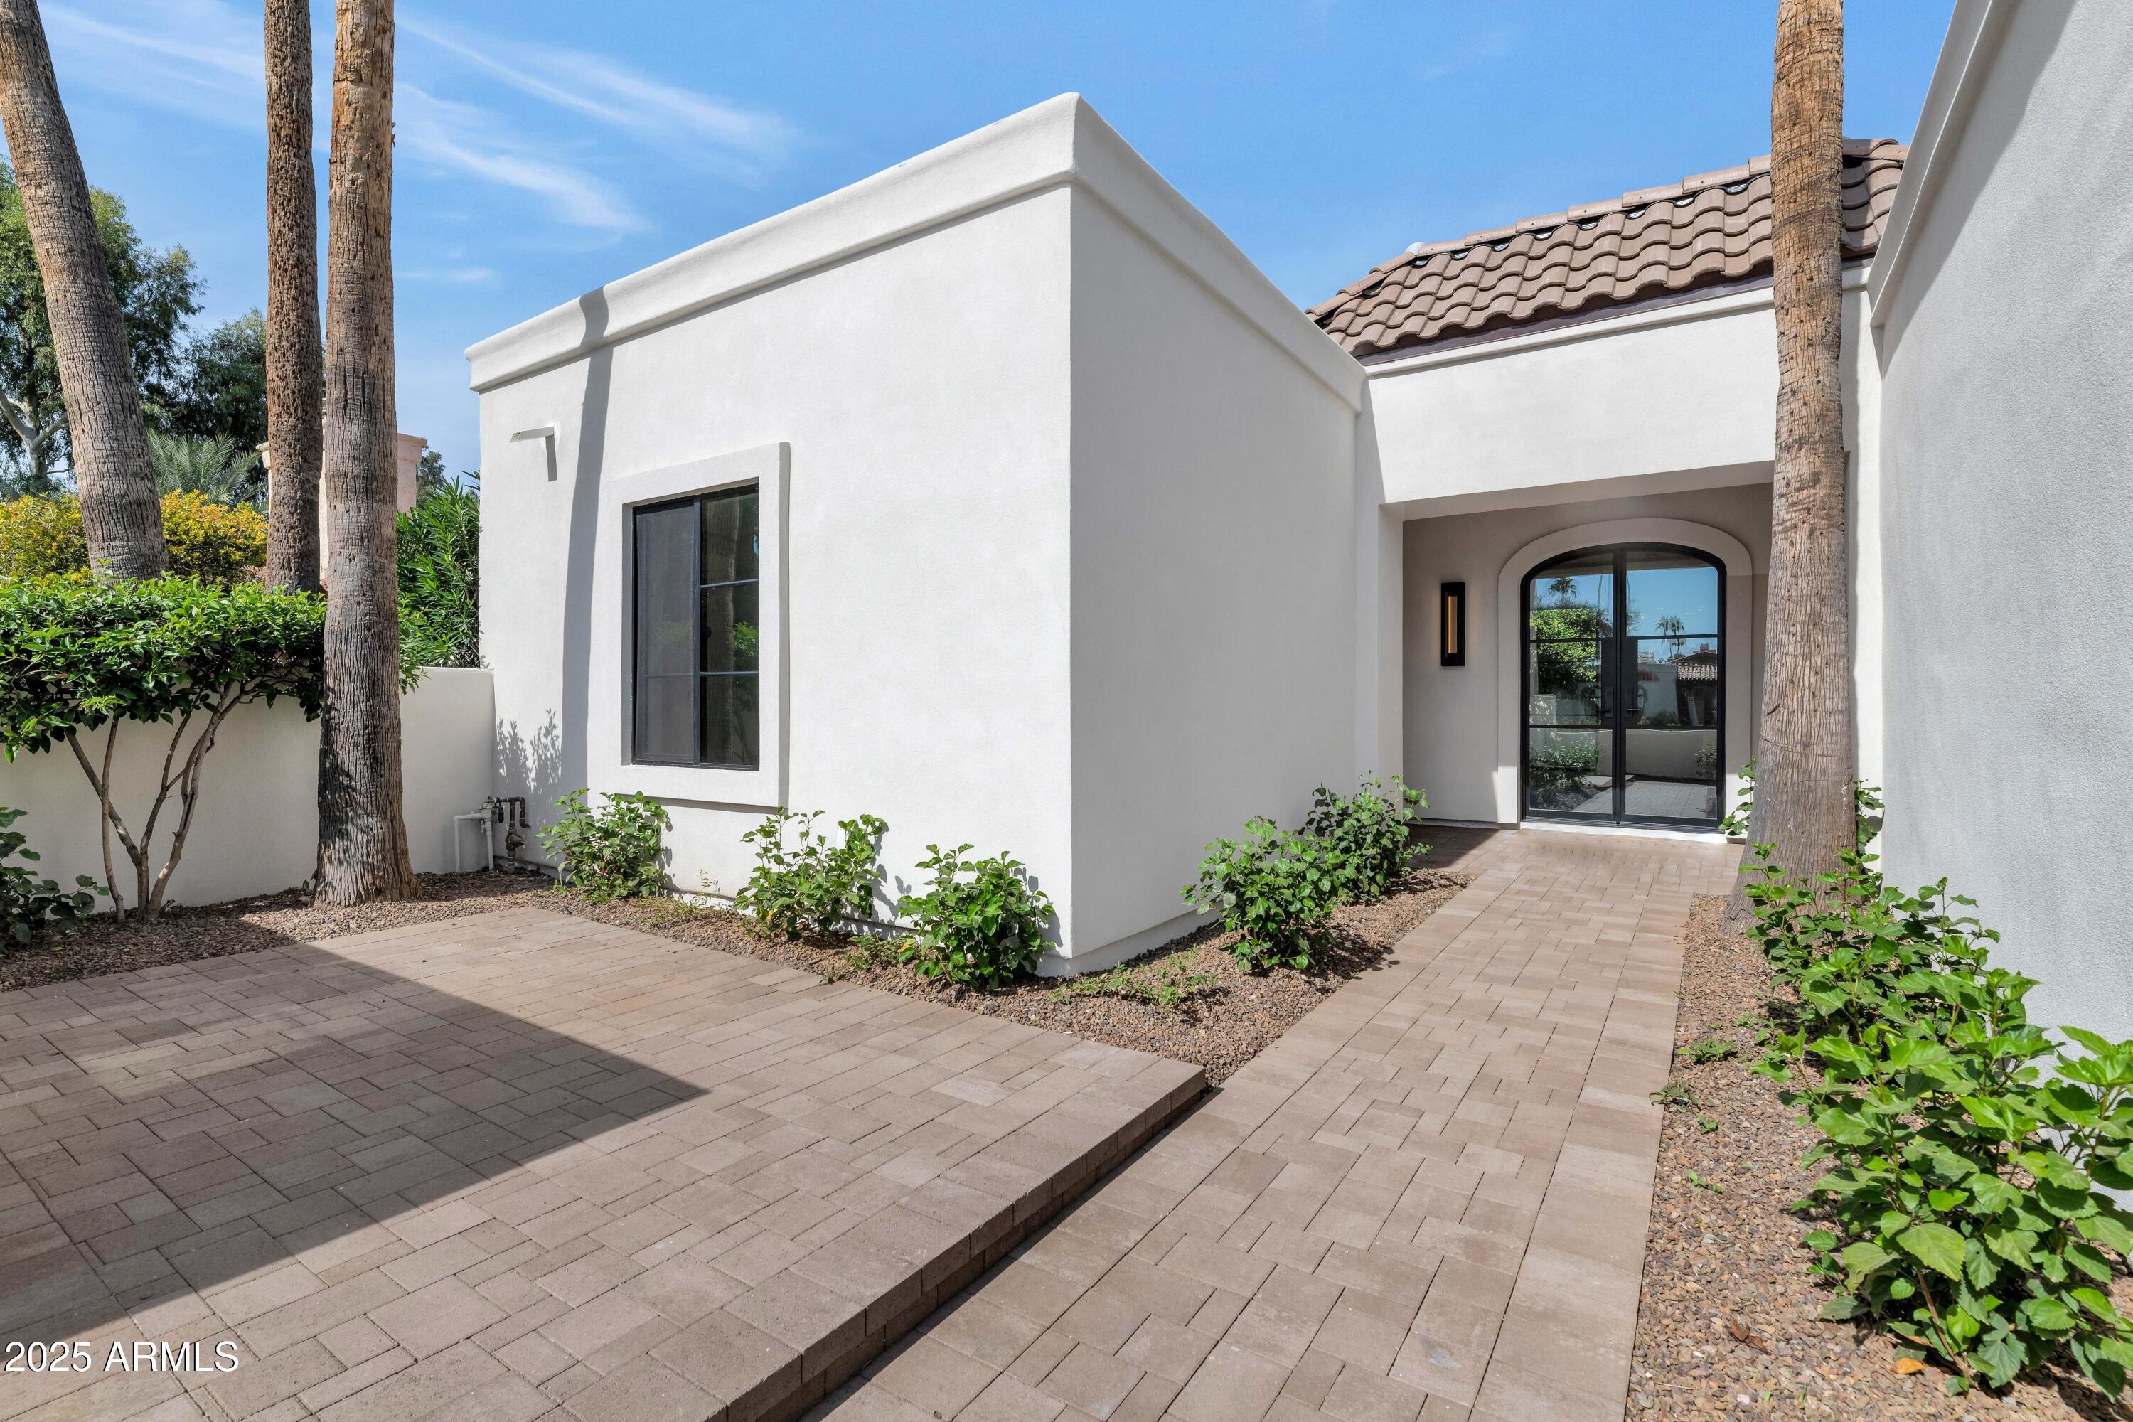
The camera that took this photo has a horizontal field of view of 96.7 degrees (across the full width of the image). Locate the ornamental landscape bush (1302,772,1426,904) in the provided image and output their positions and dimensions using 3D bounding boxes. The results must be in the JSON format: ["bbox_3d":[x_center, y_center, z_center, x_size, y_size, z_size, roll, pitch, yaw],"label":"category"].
[{"bbox_3d":[1.885,0.765,6.000,0.720,0.740,0.740,1,1,34],"label":"ornamental landscape bush"}]

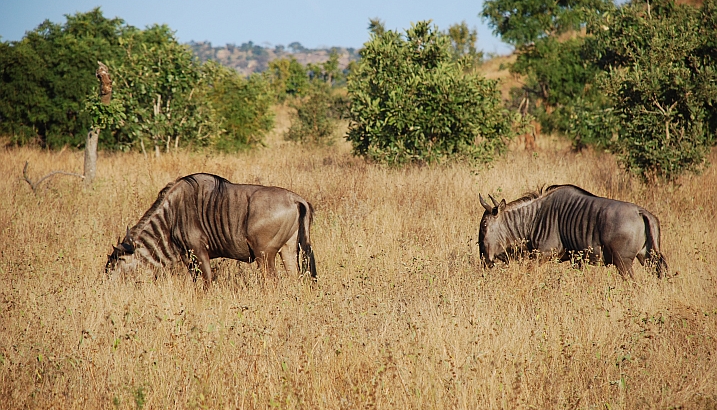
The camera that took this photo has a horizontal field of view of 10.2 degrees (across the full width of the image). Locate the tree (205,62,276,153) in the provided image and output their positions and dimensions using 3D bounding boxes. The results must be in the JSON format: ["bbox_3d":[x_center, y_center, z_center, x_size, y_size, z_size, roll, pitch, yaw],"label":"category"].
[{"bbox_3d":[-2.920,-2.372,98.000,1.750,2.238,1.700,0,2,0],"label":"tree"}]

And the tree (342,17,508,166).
[{"bbox_3d":[1.498,-2.321,85.000,3.500,3.102,3.200,0,2,0],"label":"tree"}]

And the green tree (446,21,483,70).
[{"bbox_3d":[4.171,-5.621,160.000,1.550,3.337,1.500,0,2,0],"label":"green tree"}]

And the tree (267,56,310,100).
[{"bbox_3d":[-3.128,-5.519,180.000,2.000,2.324,1.900,0,2,0],"label":"tree"}]

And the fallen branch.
[{"bbox_3d":[-5.111,-0.452,67.500,1.050,0.553,0.400,0,2,0],"label":"fallen branch"}]

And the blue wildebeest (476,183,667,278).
[{"bbox_3d":[2.178,0.443,41.000,2.000,1.323,0.530,1,2,26],"label":"blue wildebeest"}]

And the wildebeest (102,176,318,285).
[{"bbox_3d":[-1.423,0.358,39.000,2.000,1.326,0.530,0,2,14],"label":"wildebeest"}]

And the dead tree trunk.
[{"bbox_3d":[-4.389,-1.342,68.000,0.470,2.161,0.380,0,2,0],"label":"dead tree trunk"}]

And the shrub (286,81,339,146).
[{"bbox_3d":[-1.260,-2.427,108.000,1.450,1.770,1.400,0,2,0],"label":"shrub"}]

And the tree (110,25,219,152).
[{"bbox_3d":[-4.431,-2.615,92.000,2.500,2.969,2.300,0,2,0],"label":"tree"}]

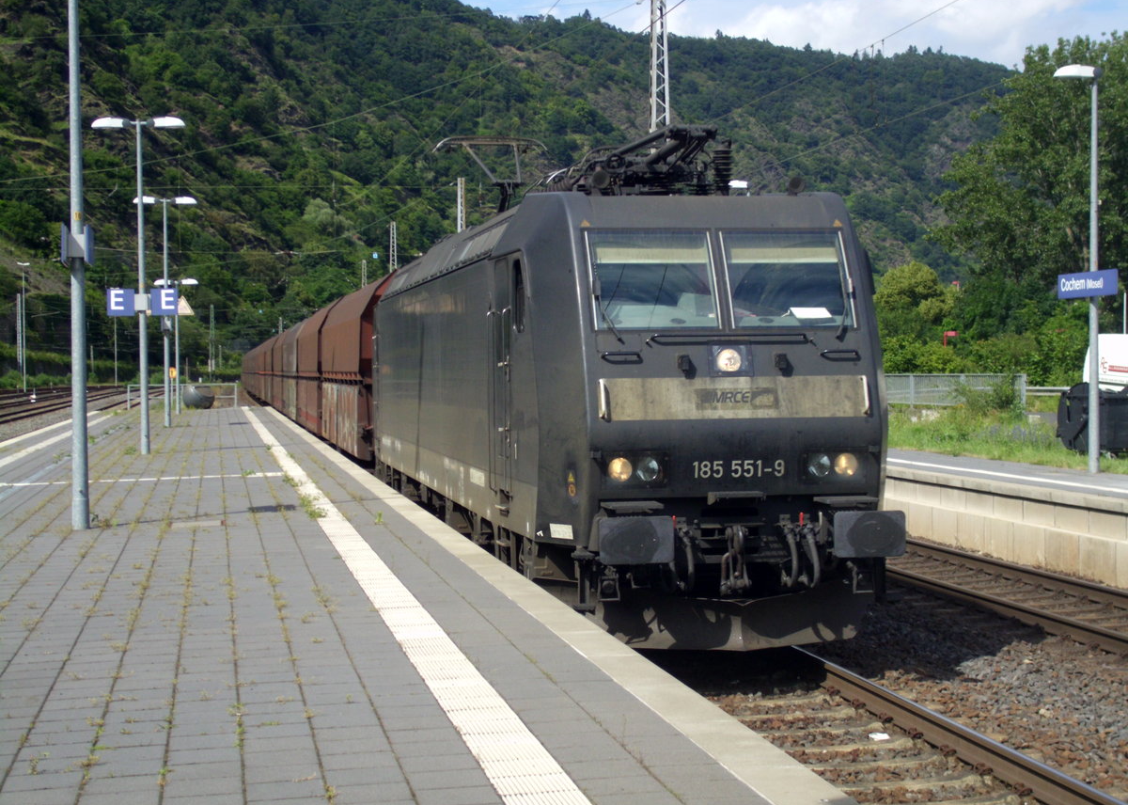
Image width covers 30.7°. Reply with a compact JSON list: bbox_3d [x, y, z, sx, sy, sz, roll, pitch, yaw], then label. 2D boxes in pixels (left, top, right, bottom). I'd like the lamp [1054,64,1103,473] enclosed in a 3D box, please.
[{"bbox_3d":[7.131,-1.859,28.500,0.720,5.660,0.290,-1,1,-10],"label":"lamp"}]

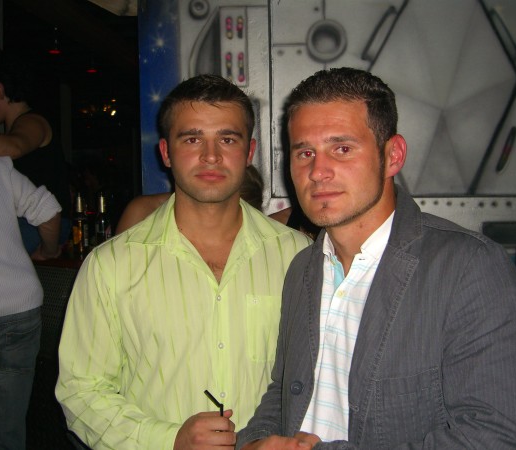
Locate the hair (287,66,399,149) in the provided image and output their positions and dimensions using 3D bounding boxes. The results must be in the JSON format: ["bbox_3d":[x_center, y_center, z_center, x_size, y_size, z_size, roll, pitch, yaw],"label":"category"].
[{"bbox_3d":[0.125,-0.172,1.035,0.165,0.155,0.195,-4,6,28],"label":"hair"}]

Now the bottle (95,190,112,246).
[{"bbox_3d":[-0.541,0.003,2.320,0.063,0.240,0.063,-1,2,0],"label":"bottle"}]

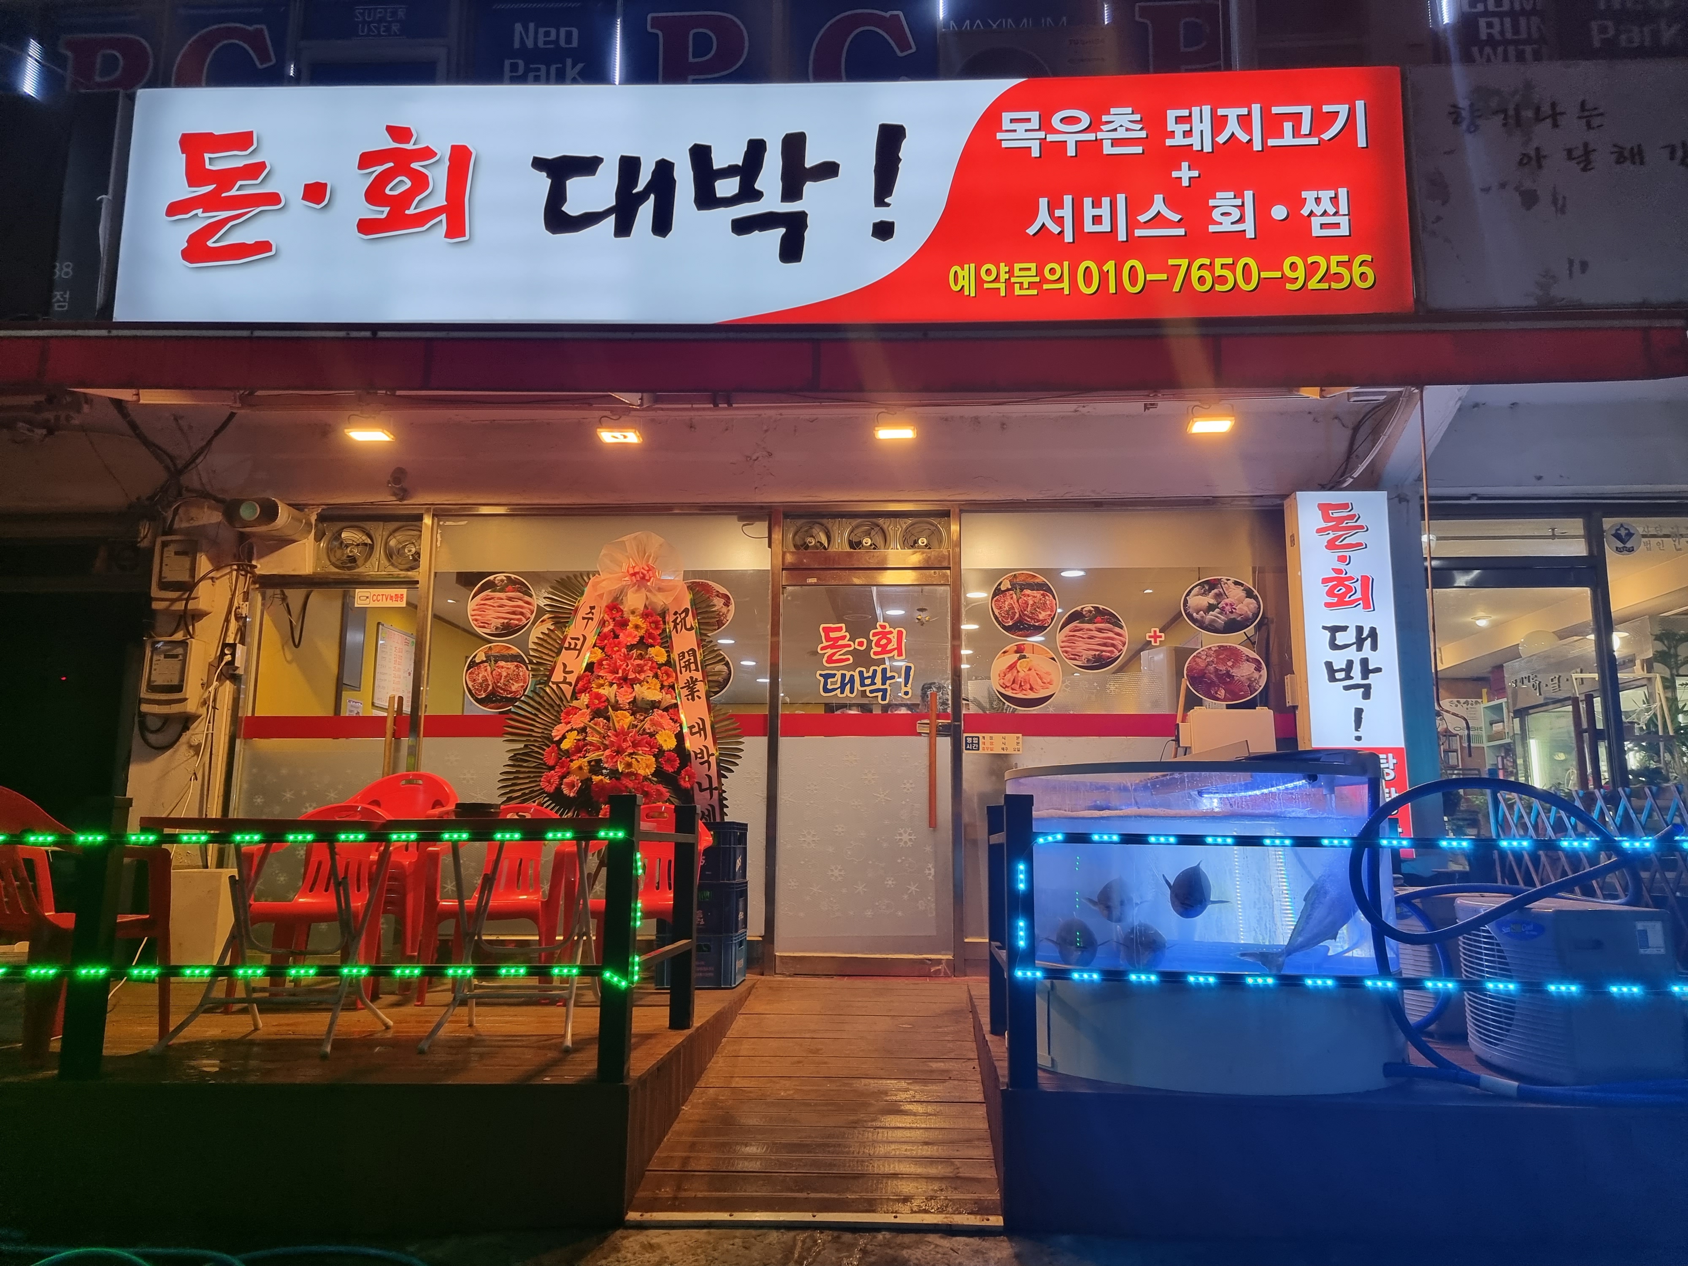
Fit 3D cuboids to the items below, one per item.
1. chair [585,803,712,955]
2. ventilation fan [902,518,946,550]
[{"bbox_3d":[-0.864,1.173,5.126,0.585,0.825,0.560,0,-10,2],"label":"chair"},{"bbox_3d":[0.441,-0.503,6.467,0.280,0.280,0.120,0,-10,3],"label":"ventilation fan"}]

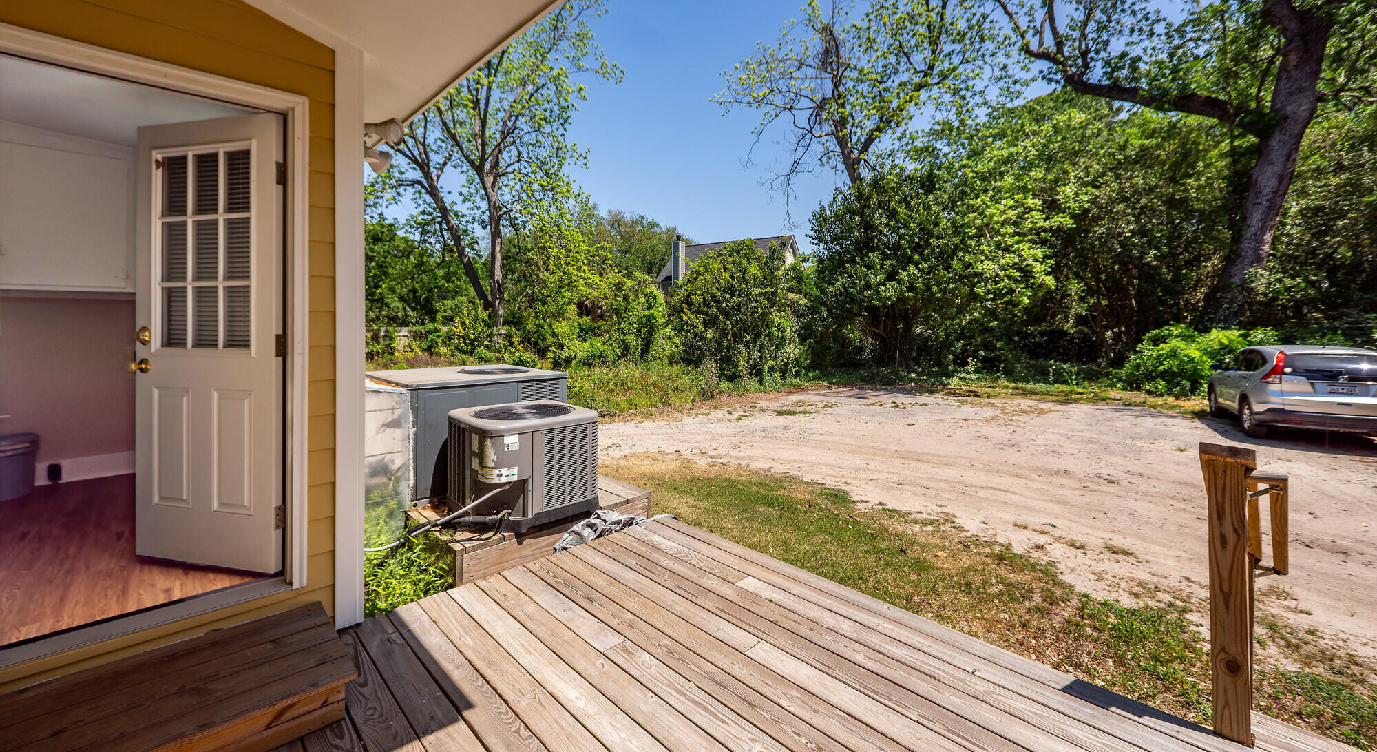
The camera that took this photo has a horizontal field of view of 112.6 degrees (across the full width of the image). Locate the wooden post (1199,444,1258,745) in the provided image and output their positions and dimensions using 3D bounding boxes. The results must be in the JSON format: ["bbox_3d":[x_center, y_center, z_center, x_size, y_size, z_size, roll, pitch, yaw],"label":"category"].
[{"bbox_3d":[1.861,0.750,1.580,0.100,0.990,0.100,-1,2,-45],"label":"wooden post"}]

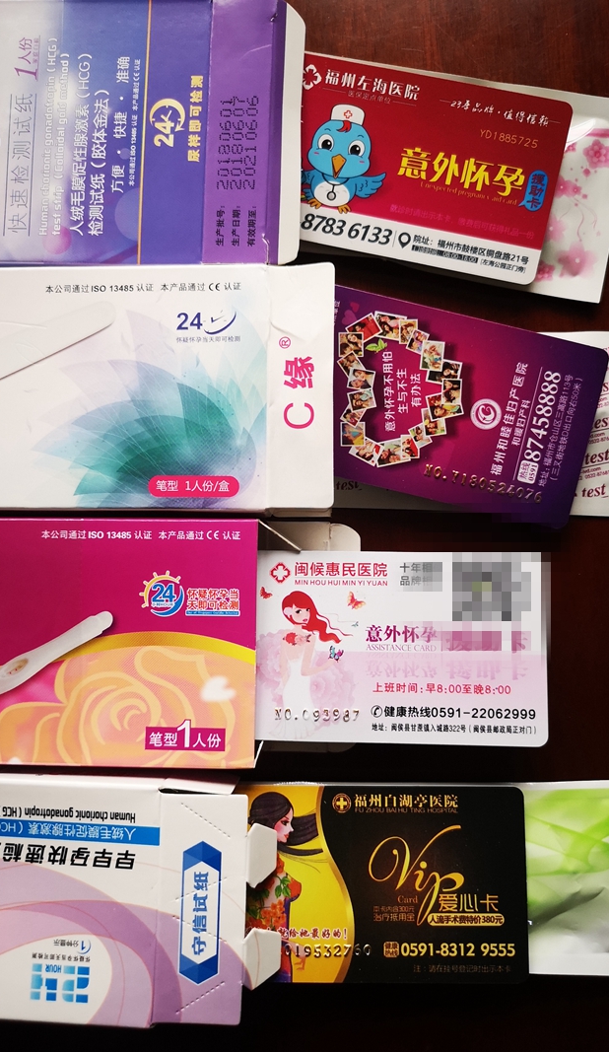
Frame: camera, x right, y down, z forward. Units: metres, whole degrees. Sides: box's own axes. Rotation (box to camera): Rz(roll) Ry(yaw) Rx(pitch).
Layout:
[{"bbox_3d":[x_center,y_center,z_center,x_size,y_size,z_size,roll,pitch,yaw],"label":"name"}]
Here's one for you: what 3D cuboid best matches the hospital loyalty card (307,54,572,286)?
[{"bbox_3d":[0.030,-0.104,0.238,0.086,0.001,0.054,13,89,4],"label":"hospital loyalty card"}]

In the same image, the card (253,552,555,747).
[{"bbox_3d":[0.025,0.034,0.233,0.086,0.001,0.054,0,87,4],"label":"card"}]

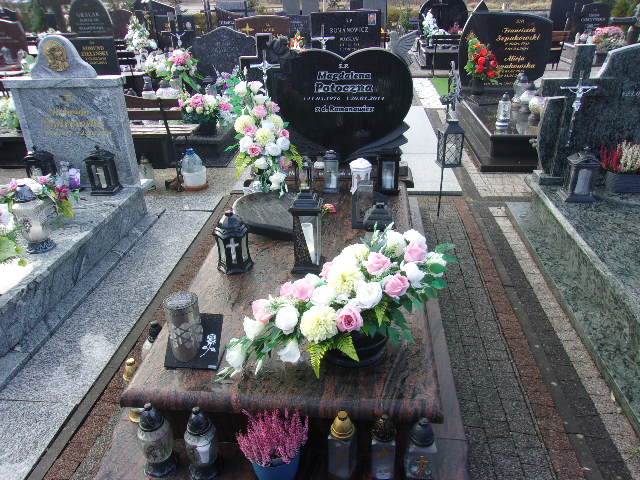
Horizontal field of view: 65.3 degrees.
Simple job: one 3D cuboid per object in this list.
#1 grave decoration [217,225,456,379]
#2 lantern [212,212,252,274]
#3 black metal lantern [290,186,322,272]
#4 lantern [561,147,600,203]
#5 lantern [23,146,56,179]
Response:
[{"bbox_3d":[0.098,0.219,1.819,0.880,0.350,0.360,-15,30,-25],"label":"grave decoration"},{"bbox_3d":[-0.406,-0.007,2.344,0.185,0.287,0.170,-3,27,-5],"label":"lantern"},{"bbox_3d":[-0.053,-0.056,2.304,0.145,0.400,0.145,2,27,5],"label":"black metal lantern"},{"bbox_3d":[1.530,-0.391,2.915,0.190,0.305,0.180,2,27,5],"label":"lantern"},{"bbox_3d":[-1.986,-0.512,3.552,0.200,0.330,0.180,2,27,5],"label":"lantern"}]

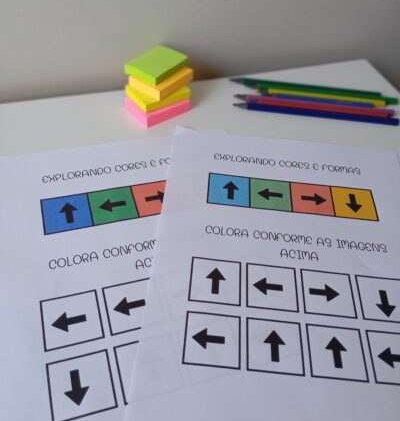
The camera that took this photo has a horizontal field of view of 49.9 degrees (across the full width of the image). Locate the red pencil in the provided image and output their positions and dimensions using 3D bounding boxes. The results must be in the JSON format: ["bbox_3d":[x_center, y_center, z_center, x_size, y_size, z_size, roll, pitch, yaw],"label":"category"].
[{"bbox_3d":[0.118,-0.106,0.442,0.161,0.008,0.008,6,48,0],"label":"red pencil"}]

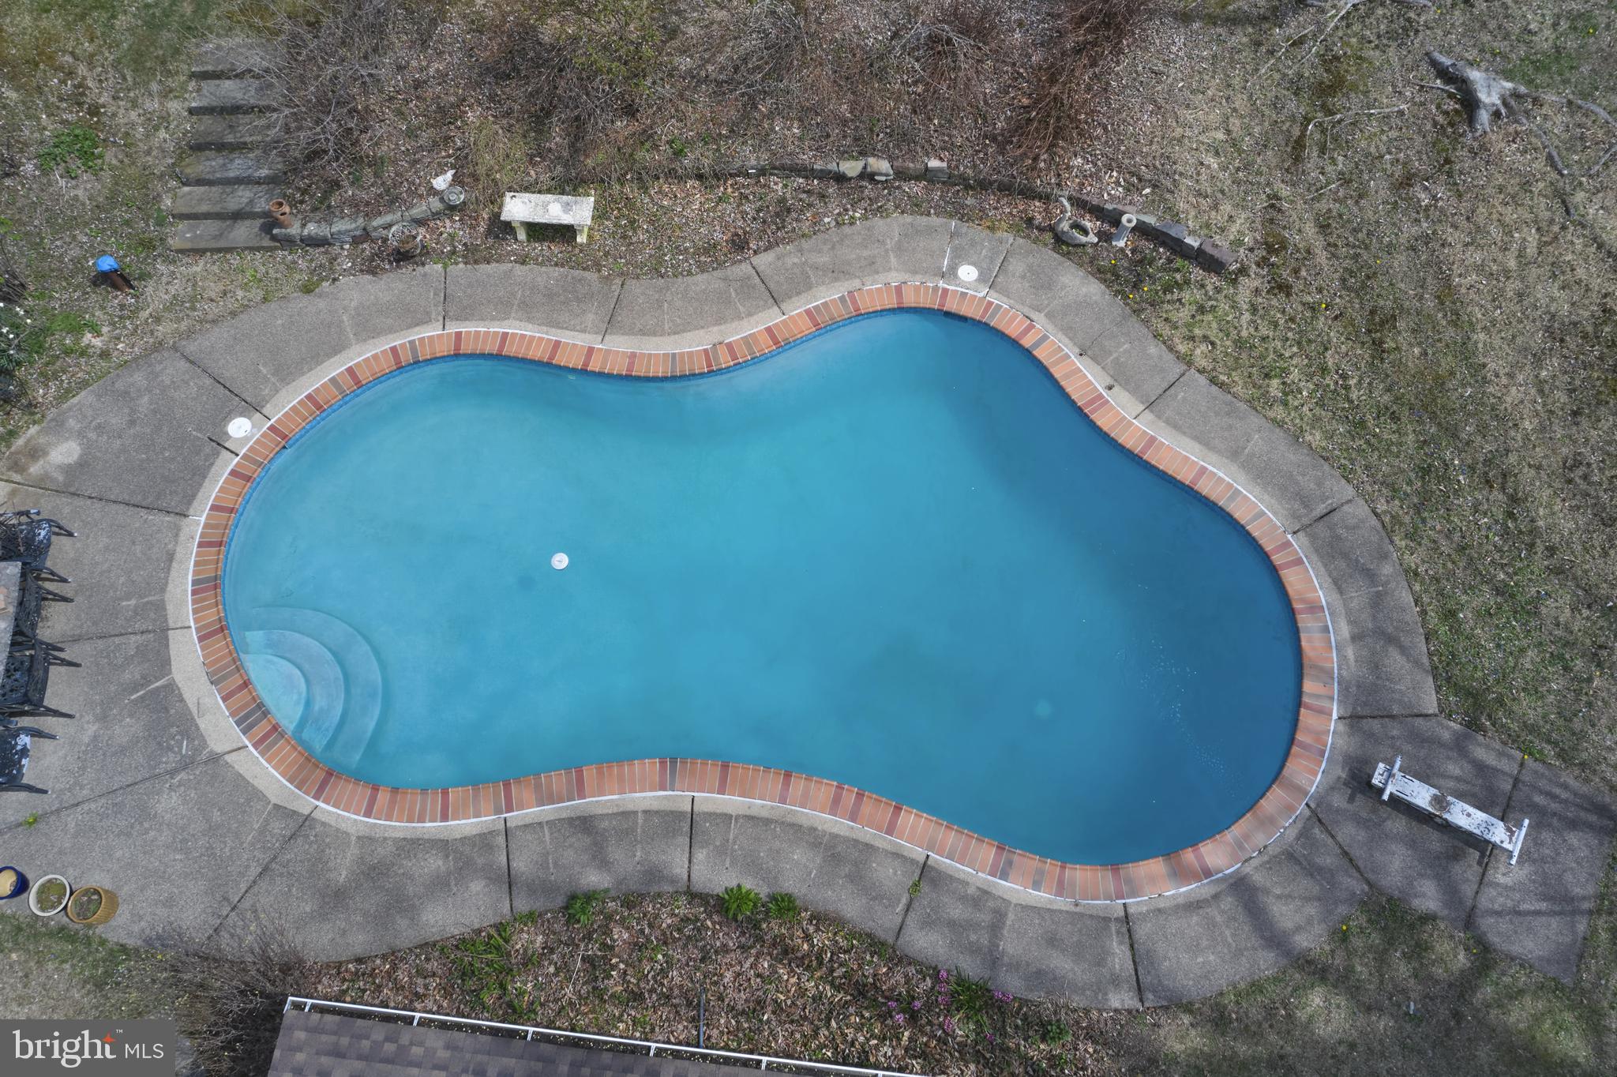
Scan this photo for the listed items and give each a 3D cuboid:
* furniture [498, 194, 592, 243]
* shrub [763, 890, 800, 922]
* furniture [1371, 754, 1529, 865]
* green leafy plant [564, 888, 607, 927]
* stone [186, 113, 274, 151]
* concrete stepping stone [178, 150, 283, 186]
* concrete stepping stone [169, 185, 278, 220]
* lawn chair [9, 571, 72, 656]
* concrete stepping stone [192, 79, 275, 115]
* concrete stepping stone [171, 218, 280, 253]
[{"bbox_3d":[-3.037,-3.777,14.869,1.060,0.410,0.380,4,65,3],"label":"furniture"},{"bbox_3d":[-0.240,3.408,11.649,0.295,0.200,0.248,0,65,1],"label":"shrub"},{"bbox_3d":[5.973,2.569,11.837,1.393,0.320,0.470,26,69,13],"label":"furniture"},{"bbox_3d":[-2.054,3.418,11.671,0.400,0.220,0.325,0,65,1],"label":"green leafy plant"},{"bbox_3d":[-6.884,-4.934,15.298,1.160,0.136,0.440,0,65,1],"label":"stone"},{"bbox_3d":[-6.912,-4.489,15.228,1.280,0.152,0.430,0,65,1],"label":"concrete stepping stone"},{"bbox_3d":[-6.929,-4.047,15.166,1.300,0.126,0.430,0,65,1],"label":"concrete stepping stone"},{"bbox_3d":[-7.983,0.754,12.659,0.610,0.880,0.570,-5,65,-1],"label":"lawn chair"},{"bbox_3d":[-6.922,-5.392,15.364,1.130,0.140,0.440,0,65,1],"label":"concrete stepping stone"},{"bbox_3d":[-6.917,-3.633,15.097,1.300,0.115,0.420,0,65,1],"label":"concrete stepping stone"}]

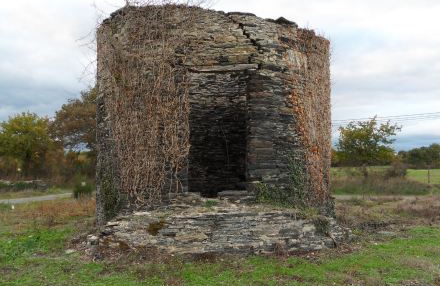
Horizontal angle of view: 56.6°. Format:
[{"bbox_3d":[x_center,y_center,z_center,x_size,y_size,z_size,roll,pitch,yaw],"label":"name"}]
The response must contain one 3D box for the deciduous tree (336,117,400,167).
[{"bbox_3d":[18.000,-0.200,49.500,7.700,6.100,7.300,-1,-2,20],"label":"deciduous tree"}]

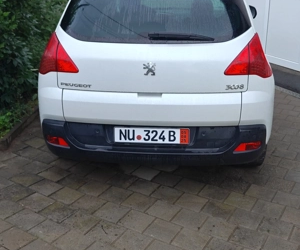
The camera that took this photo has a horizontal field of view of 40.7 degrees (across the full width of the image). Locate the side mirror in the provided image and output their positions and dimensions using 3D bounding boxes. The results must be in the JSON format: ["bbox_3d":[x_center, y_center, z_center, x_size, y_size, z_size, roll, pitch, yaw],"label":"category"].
[{"bbox_3d":[1.150,-1.358,4.834,0.250,0.190,0.150,1,23,5],"label":"side mirror"}]

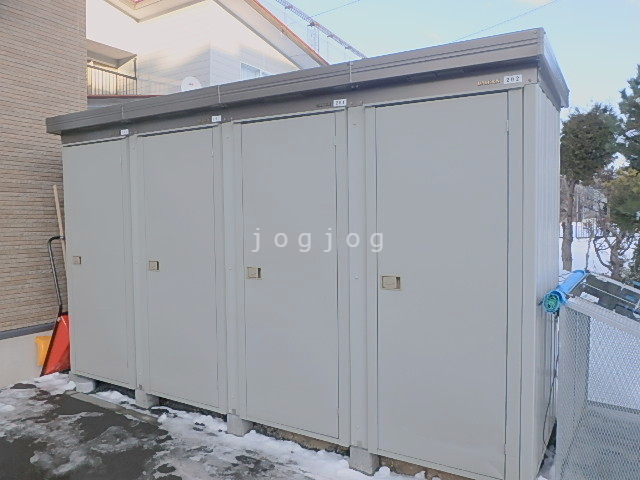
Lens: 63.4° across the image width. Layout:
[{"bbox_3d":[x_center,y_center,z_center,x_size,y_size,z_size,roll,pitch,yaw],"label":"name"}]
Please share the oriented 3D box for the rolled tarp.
[{"bbox_3d":[1.397,0.251,2.889,0.100,0.095,1.340,1,4,32],"label":"rolled tarp"}]

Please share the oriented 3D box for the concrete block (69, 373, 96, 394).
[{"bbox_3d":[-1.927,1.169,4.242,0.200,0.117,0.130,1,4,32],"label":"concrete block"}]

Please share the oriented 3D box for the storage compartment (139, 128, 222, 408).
[{"bbox_3d":[-0.753,0.189,3.832,0.795,1.845,0.720,1,4,32],"label":"storage compartment"}]

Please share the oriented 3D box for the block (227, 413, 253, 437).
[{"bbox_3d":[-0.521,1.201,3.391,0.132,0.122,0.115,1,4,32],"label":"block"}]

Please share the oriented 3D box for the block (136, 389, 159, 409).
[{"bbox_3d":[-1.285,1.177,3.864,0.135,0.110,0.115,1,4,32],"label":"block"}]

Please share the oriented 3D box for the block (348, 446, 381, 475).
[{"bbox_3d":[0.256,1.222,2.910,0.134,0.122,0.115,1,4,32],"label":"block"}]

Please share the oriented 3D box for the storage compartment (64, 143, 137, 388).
[{"bbox_3d":[-1.523,0.170,4.309,0.813,1.845,0.720,1,4,32],"label":"storage compartment"}]

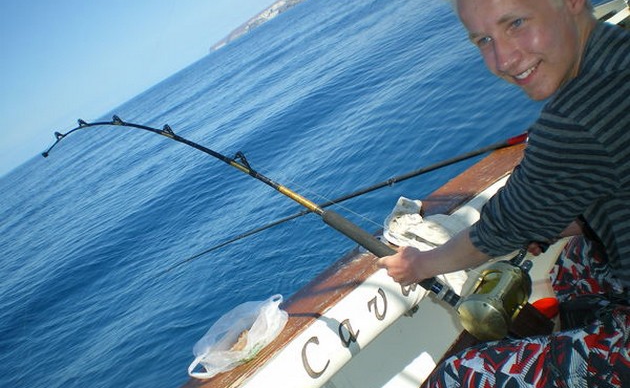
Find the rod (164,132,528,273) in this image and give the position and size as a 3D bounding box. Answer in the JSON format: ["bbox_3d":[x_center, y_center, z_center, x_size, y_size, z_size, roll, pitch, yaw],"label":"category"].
[{"bbox_3d":[-0.143,0.125,2.413,0.035,0.060,2.310,-41,11,-35],"label":"rod"}]

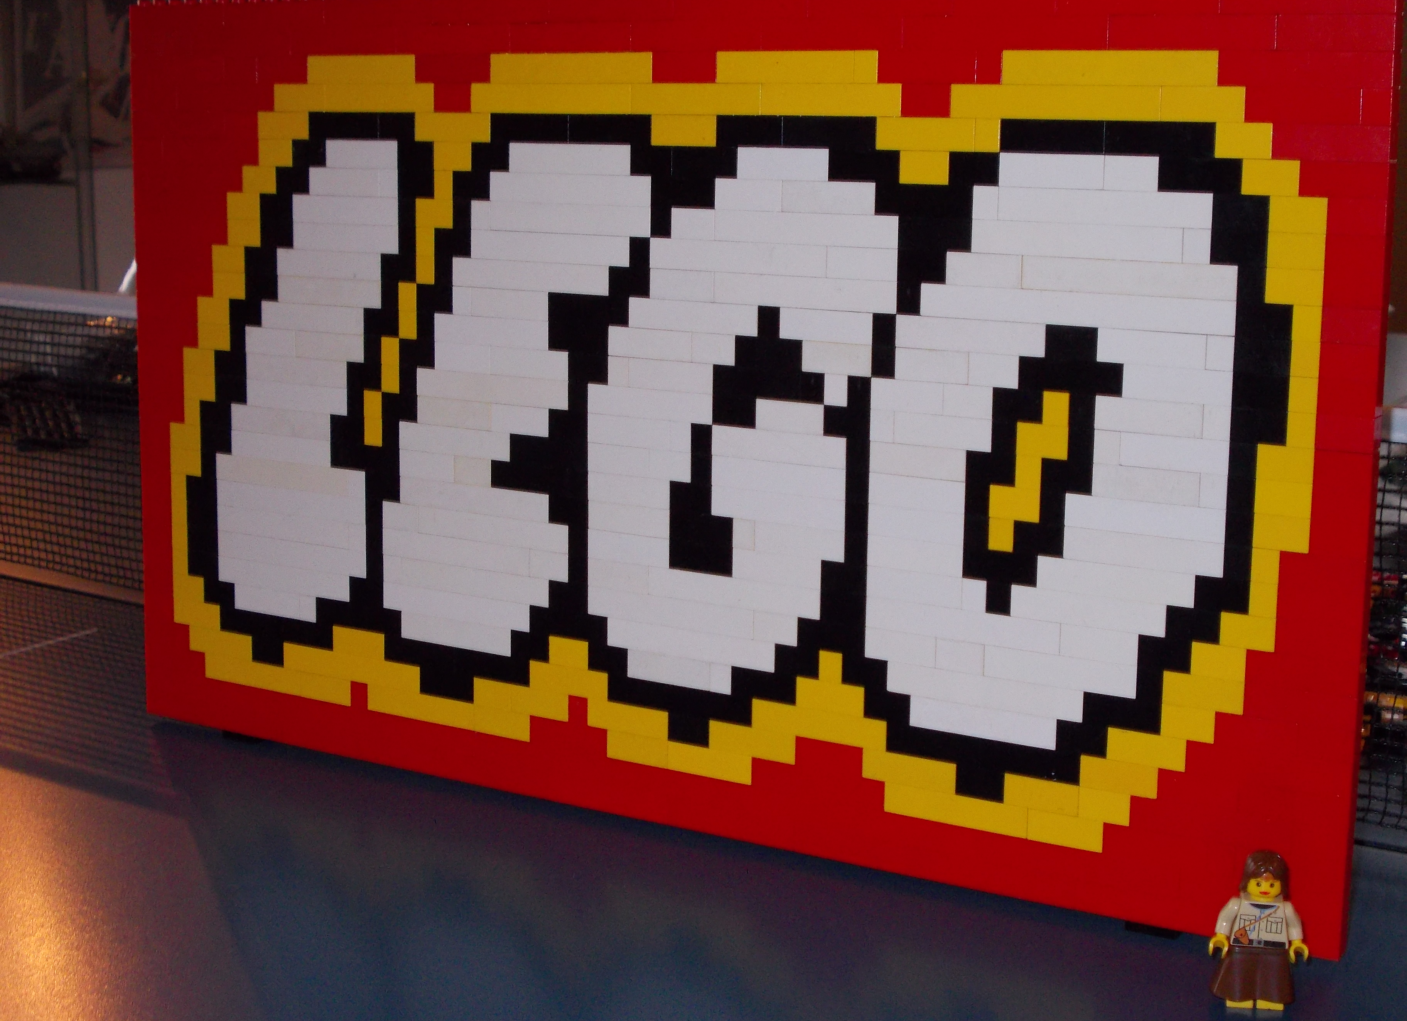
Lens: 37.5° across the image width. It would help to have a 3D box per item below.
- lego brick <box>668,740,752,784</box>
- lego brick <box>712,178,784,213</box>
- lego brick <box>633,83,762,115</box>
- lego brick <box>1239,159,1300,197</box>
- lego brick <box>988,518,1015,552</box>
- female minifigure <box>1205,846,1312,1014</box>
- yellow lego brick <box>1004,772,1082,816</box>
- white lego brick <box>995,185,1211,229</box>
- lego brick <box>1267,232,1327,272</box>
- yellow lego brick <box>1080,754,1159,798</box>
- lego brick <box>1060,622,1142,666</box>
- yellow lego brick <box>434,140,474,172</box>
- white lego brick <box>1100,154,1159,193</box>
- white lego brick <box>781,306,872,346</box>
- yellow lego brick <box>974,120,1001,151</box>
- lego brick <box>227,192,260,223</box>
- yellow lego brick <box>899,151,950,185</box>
[{"bbox_3d":[0.004,0.082,0.679,0.032,0.010,0.008,7,12,31],"label":"lego brick"},{"bbox_3d":[0.016,-0.098,0.640,0.024,0.010,0.008,7,12,31],"label":"lego brick"},{"bbox_3d":[-0.001,-0.128,0.645,0.048,0.010,0.008,7,12,31],"label":"lego brick"},{"bbox_3d":[0.153,-0.089,0.556,0.016,0.010,0.008,7,12,31],"label":"lego brick"},{"bbox_3d":[0.089,0.006,0.612,0.008,0.010,0.008,7,12,31],"label":"lego brick"},{"bbox_3d":[0.146,0.109,0.547,0.025,0.042,0.013,2,10,9],"label":"female minifigure"},{"bbox_3d":[0.102,0.084,0.617,0.024,0.010,0.008,7,12,31],"label":"yellow lego brick"},{"bbox_3d":[0.113,-0.085,0.581,0.064,0.010,0.008,7,12,31],"label":"white lego brick"},{"bbox_3d":[0.160,-0.070,0.556,0.016,0.010,0.008,7,12,31],"label":"lego brick"},{"bbox_3d":[0.122,0.077,0.603,0.024,0.010,0.008,7,12,31],"label":"yellow lego brick"},{"bbox_3d":[0.116,0.038,0.601,0.024,0.010,0.008,7,12,31],"label":"lego brick"},{"bbox_3d":[-0.082,-0.119,0.699,0.016,0.010,0.008,7,12,31],"label":"yellow lego brick"},{"bbox_3d":[0.121,-0.094,0.579,0.016,0.010,0.008,7,12,31],"label":"white lego brick"},{"bbox_3d":[0.040,-0.057,0.635,0.032,0.010,0.008,7,12,31],"label":"white lego brick"},{"bbox_3d":[0.084,-0.108,0.600,0.008,0.010,0.008,7,12,31],"label":"yellow lego brick"},{"bbox_3d":[-0.164,-0.111,0.754,0.016,0.010,0.008,7,12,31],"label":"lego brick"},{"bbox_3d":[0.067,-0.101,0.612,0.016,0.010,0.008,7,12,31],"label":"yellow lego brick"}]

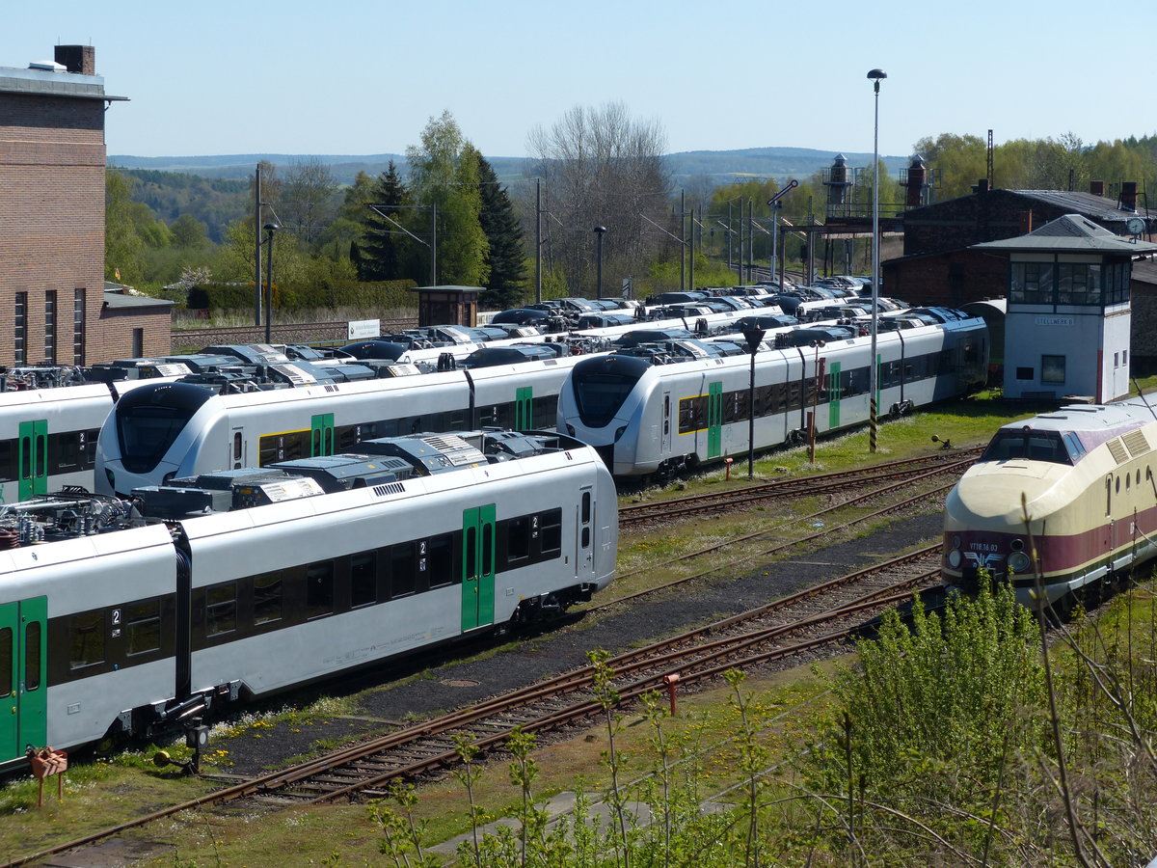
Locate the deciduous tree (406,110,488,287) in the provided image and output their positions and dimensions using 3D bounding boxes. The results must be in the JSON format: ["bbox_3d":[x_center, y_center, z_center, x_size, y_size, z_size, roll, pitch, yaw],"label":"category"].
[{"bbox_3d":[-10.097,-17.372,247.406,6.300,14.412,6.300,1,4,0],"label":"deciduous tree"}]

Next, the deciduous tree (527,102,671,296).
[{"bbox_3d":[1.846,-22.090,304.201,13.400,17.703,12.000,1,4,0],"label":"deciduous tree"}]

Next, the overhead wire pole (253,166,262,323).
[{"bbox_3d":[-18.822,-11.114,190.337,0.300,9.440,0.300,1,4,0],"label":"overhead wire pole"}]

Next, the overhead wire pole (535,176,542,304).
[{"bbox_3d":[-2.926,-13.785,234.987,0.300,9.440,0.300,1,4,0],"label":"overhead wire pole"}]

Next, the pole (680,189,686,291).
[{"bbox_3d":[9.458,-17.340,294.533,0.360,9.700,0.360,2,5,12],"label":"pole"}]

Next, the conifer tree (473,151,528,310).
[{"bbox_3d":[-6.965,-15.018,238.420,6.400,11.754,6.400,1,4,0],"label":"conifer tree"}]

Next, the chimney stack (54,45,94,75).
[{"bbox_3d":[-17.619,-12.952,113.457,1.140,1.200,0.870,2,5,20],"label":"chimney stack"}]

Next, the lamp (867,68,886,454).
[{"bbox_3d":[10.238,-5.950,111.866,0.670,13.208,0.670,1,4,0],"label":"lamp"}]

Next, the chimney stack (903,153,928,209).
[{"bbox_3d":[22.880,-17.216,220.126,1.200,3.524,1.200,1,4,0],"label":"chimney stack"}]

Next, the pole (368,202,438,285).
[{"bbox_3d":[-10.512,-9.986,193.067,5.000,7.568,0.350,3,5,33],"label":"pole"}]

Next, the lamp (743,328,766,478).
[{"bbox_3d":[5.640,-0.985,104.852,0.750,4.798,0.750,1,4,0],"label":"lamp"}]

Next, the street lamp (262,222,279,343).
[{"bbox_3d":[-13.937,-5.902,145.992,0.670,7.200,0.670,1,4,0],"label":"street lamp"}]

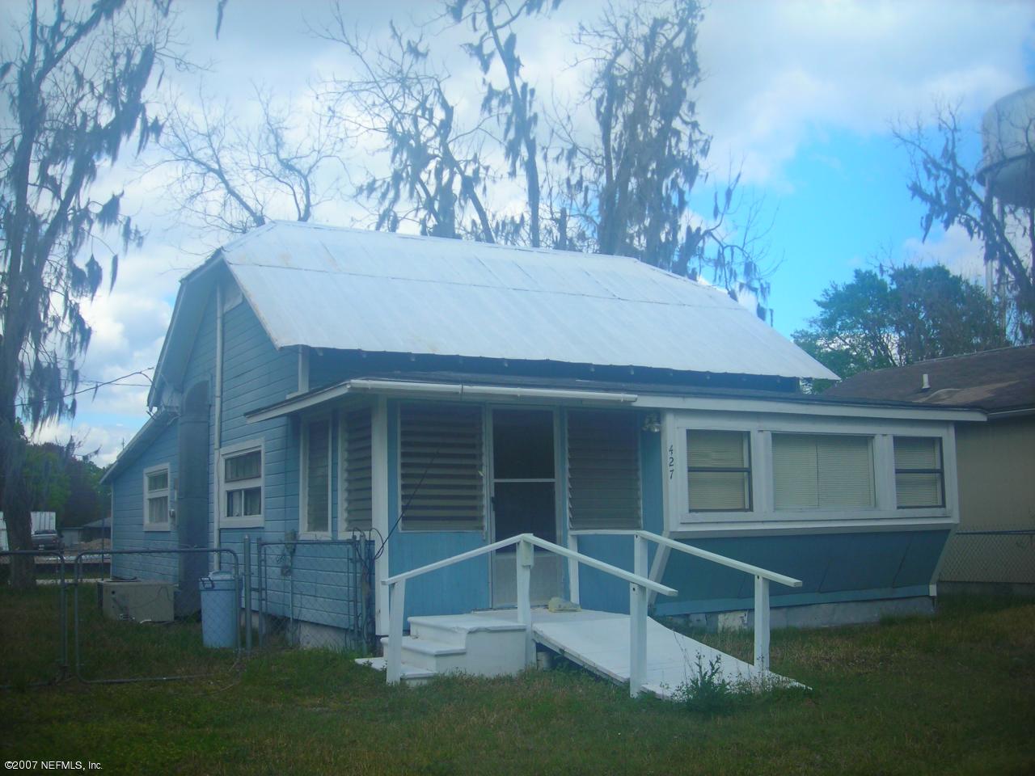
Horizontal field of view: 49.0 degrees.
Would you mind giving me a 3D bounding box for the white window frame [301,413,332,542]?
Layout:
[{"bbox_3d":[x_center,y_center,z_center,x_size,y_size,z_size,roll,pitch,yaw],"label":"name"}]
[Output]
[{"bbox_3d":[-2.218,0.981,12.563,0.083,1.331,1.040,3,-8,-29],"label":"white window frame"}]

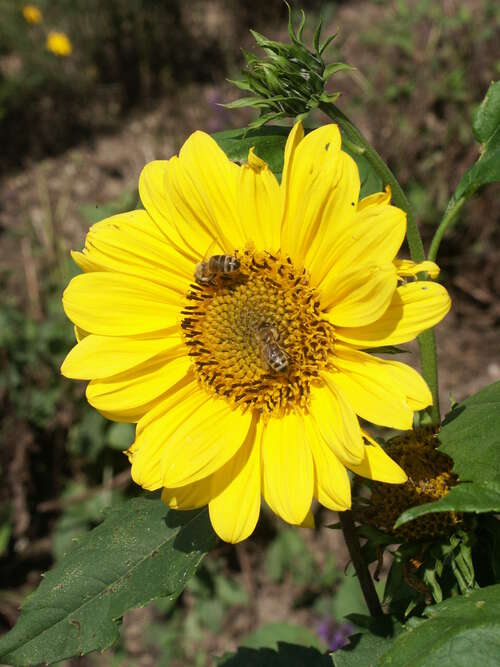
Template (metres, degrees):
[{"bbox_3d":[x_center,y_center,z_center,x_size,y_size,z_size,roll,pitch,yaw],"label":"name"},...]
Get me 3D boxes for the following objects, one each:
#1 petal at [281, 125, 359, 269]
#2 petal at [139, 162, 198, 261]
[{"bbox_3d":[0.017,-0.034,0.539,0.016,0.035,0.010,10,-7,16],"label":"petal"},{"bbox_3d":[-0.020,-0.031,0.548,0.011,0.029,0.009,-30,-16,8],"label":"petal"}]

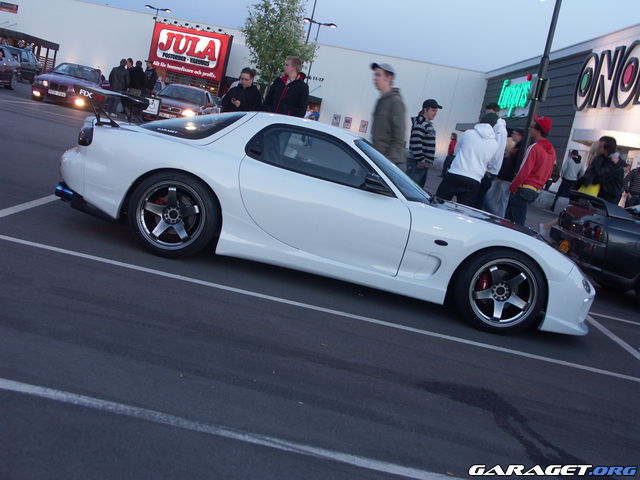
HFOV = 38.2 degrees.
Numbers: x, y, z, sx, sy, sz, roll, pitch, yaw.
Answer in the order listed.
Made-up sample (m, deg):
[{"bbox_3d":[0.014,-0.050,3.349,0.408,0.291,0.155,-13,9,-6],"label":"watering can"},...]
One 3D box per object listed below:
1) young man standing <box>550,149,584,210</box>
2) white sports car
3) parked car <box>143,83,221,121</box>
[{"bbox_3d":[6.530,-1.550,24.290,0.580,1.760,0.480,7,9,-33],"label":"young man standing"},{"bbox_3d":[0.166,-0.303,7.479,4.320,1.200,1.770,13,8,2],"label":"white sports car"},{"bbox_3d":[-4.323,-4.140,29.047,1.700,1.410,4.400,12,8,-1],"label":"parked car"}]

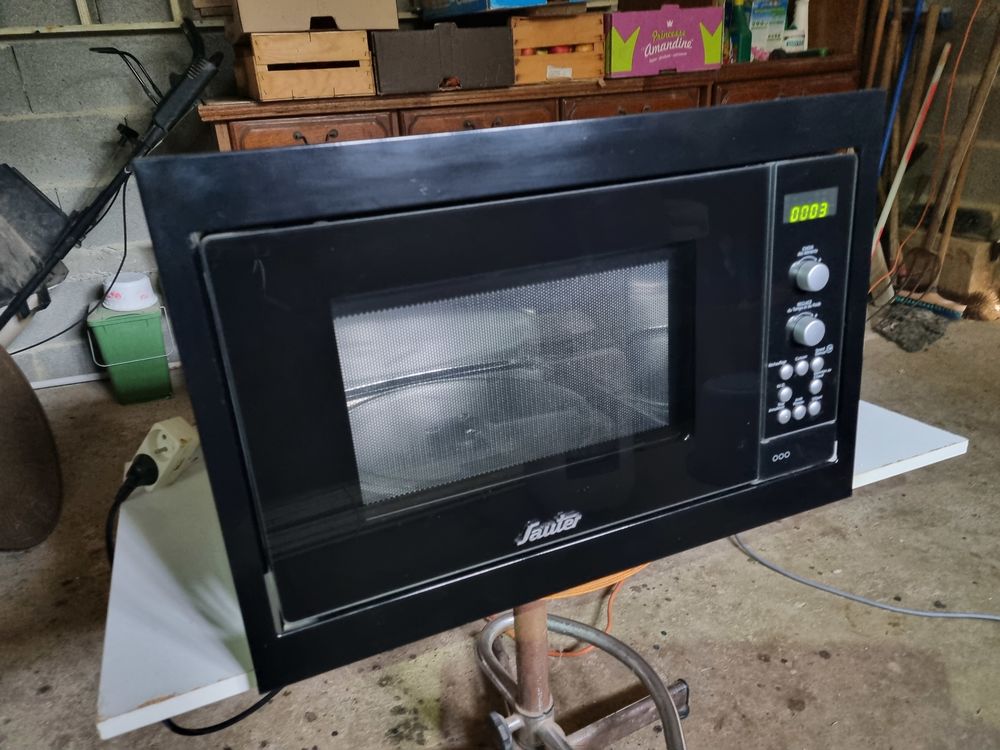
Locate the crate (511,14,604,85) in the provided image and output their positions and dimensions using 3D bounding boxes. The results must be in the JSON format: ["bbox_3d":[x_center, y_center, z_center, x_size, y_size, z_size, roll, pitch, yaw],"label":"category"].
[{"bbox_3d":[0.102,-1.050,2.434,0.302,0.183,0.420,-12,25,-18],"label":"crate"}]

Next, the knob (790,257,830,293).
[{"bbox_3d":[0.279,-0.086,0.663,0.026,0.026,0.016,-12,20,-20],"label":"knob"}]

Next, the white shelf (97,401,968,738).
[{"bbox_3d":[0.020,0.105,0.928,0.901,0.017,0.505,-12,20,-20],"label":"white shelf"}]

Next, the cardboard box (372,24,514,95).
[{"bbox_3d":[-0.208,-0.954,2.271,0.407,0.167,0.300,-12,25,-18],"label":"cardboard box"}]

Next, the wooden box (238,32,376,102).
[{"bbox_3d":[-0.576,-0.907,2.207,0.309,0.166,0.430,-12,25,-18],"label":"wooden box"}]

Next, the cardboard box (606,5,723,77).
[{"bbox_3d":[0.479,-1.111,2.502,0.412,0.196,0.300,-12,25,-18],"label":"cardboard box"}]

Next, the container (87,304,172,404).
[{"bbox_3d":[-1.138,-0.076,2.370,0.210,0.290,0.230,-12,25,-18],"label":"container"}]

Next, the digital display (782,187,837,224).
[{"bbox_3d":[0.269,-0.147,0.652,0.060,0.024,0.006,-12,20,-20],"label":"digital display"}]

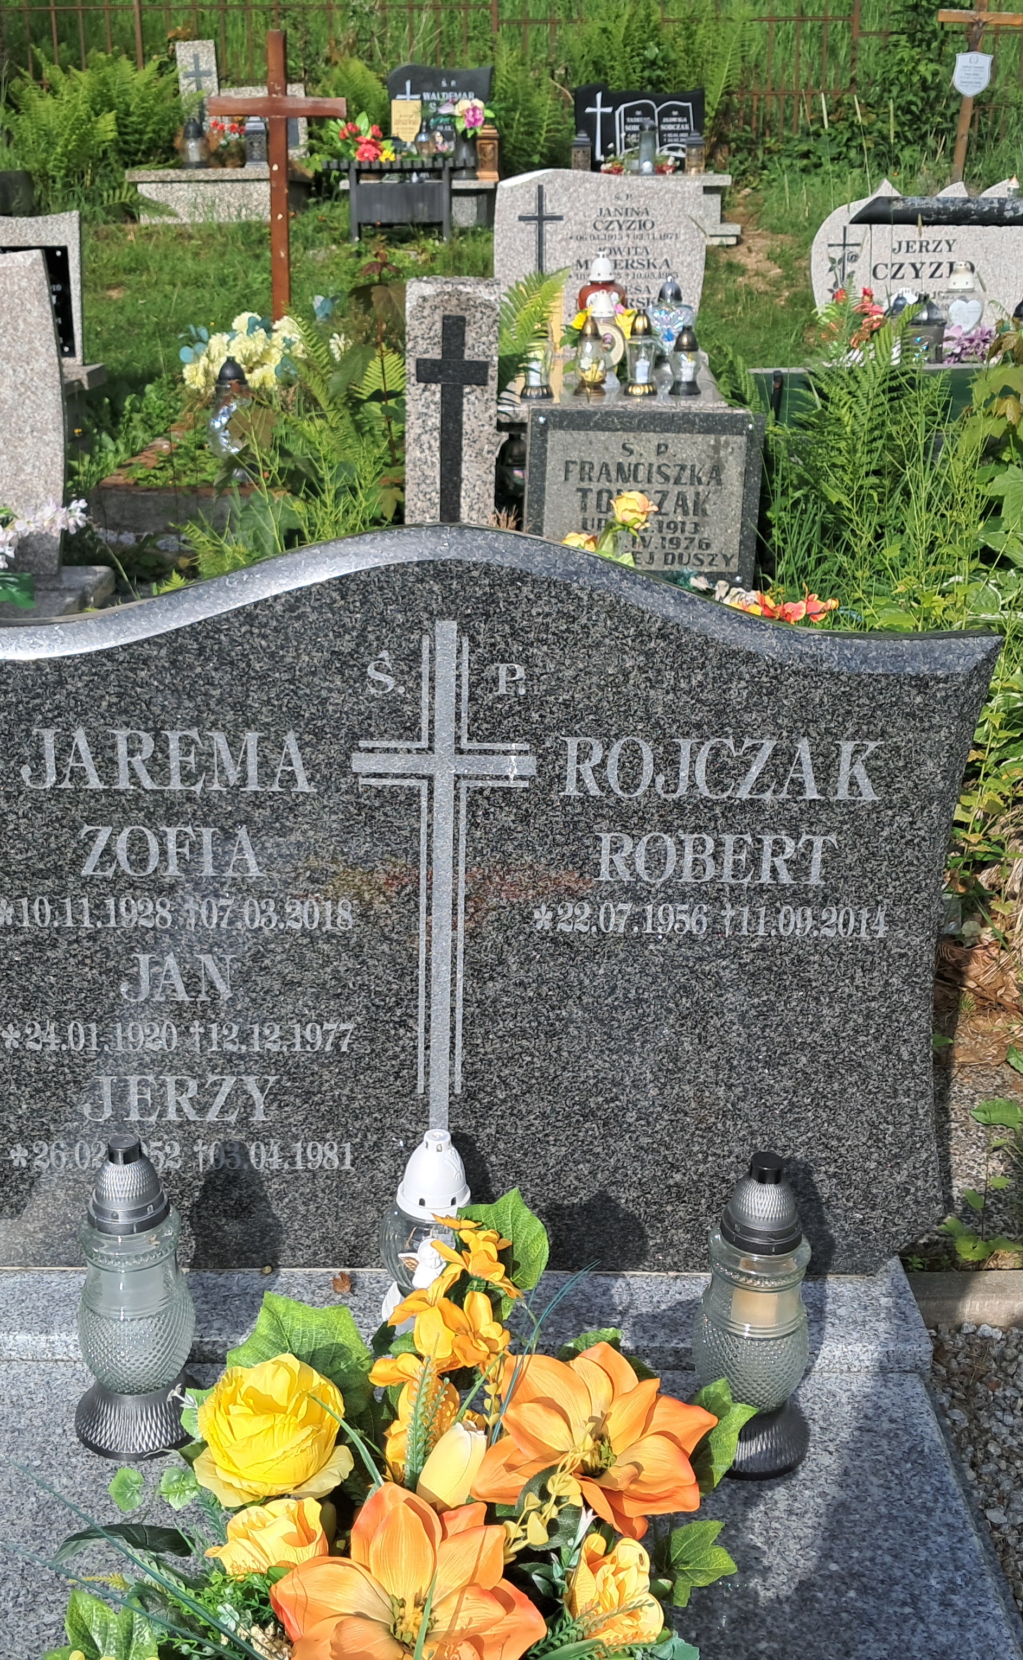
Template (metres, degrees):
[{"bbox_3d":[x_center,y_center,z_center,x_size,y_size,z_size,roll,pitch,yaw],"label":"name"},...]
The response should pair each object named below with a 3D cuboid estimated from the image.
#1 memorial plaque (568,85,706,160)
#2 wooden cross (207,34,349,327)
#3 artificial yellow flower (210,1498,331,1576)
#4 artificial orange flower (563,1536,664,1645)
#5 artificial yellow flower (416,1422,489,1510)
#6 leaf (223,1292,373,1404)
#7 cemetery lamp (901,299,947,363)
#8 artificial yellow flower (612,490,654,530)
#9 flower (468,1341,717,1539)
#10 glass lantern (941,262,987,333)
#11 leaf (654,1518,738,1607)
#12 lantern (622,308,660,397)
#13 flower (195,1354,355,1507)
[{"bbox_3d":[0.726,-4.066,10.000,0.780,0.490,0.090,1,19,-1],"label":"memorial plaque"},{"bbox_3d":[-0.873,-2.309,6.425,0.515,1.200,0.065,0,17,-1],"label":"wooden cross"},{"bbox_3d":[-0.190,0.554,1.350,0.088,0.062,0.082,3,19,6],"label":"artificial yellow flower"},{"bbox_3d":[0.073,0.541,1.230,0.068,0.060,0.075,7,41,-5],"label":"artificial orange flower"},{"bbox_3d":[-0.047,0.503,1.360,0.055,0.075,0.055,1,19,0],"label":"artificial yellow flower"},{"bbox_3d":[-0.172,0.424,1.400,0.115,0.030,0.110,5,39,-4],"label":"leaf"},{"bbox_3d":[1.442,-1.739,6.000,0.147,0.219,0.147,0,20,-2],"label":"cemetery lamp"},{"bbox_3d":[0.272,-0.714,3.837,0.098,0.090,0.090,0,17,0],"label":"artificial yellow flower"},{"bbox_3d":[0.066,0.487,1.380,0.185,0.125,0.125,-1,19,-6],"label":"flower"},{"bbox_3d":[1.418,-1.622,5.361,0.140,0.265,0.125,1,17,3],"label":"glass lantern"},{"bbox_3d":[0.141,0.556,1.310,0.062,0.020,0.066,12,34,-8],"label":"leaf"},{"bbox_3d":[0.370,-1.355,4.896,0.098,0.236,0.098,0,17,0],"label":"lantern"},{"bbox_3d":[-0.189,0.482,1.380,0.120,0.095,0.115,3,19,6],"label":"flower"}]

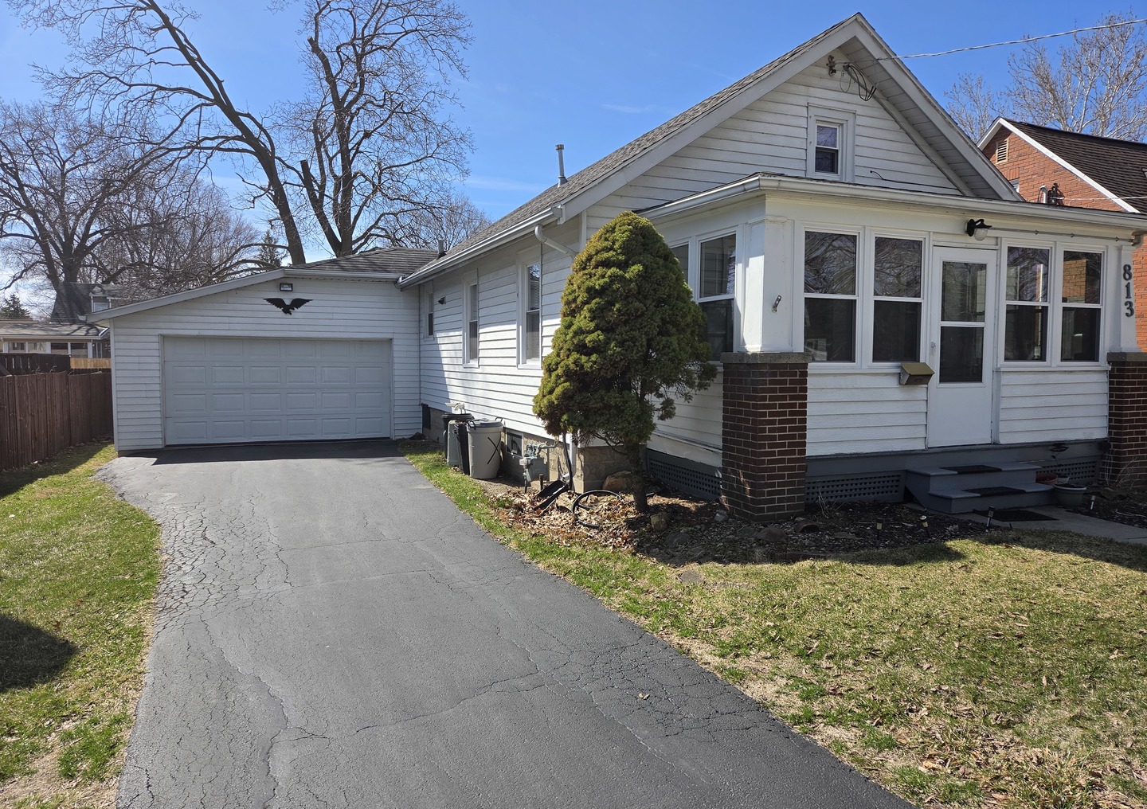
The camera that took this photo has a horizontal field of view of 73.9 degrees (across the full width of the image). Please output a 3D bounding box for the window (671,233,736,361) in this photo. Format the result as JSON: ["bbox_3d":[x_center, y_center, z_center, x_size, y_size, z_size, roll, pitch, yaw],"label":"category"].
[{"bbox_3d":[1.230,-1.016,7.684,0.110,1.216,1.430,-1,3,-22],"label":"window"}]

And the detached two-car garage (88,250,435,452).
[{"bbox_3d":[-7.178,-1.434,18.190,6.500,4.250,6.400,-1,3,-22],"label":"detached two-car garage"}]

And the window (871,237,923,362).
[{"bbox_3d":[3.096,-0.996,7.322,0.624,1.206,0.100,-1,3,-22],"label":"window"}]

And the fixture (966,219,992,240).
[{"bbox_3d":[4.005,-1.729,7.514,0.165,0.220,0.210,-1,3,-22],"label":"fixture"}]

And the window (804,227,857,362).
[{"bbox_3d":[2.353,-0.980,7.019,0.621,1.206,0.100,-1,3,-22],"label":"window"}]

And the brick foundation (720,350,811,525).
[{"bbox_3d":[1.728,0.278,6.884,0.575,1.460,0.575,-1,3,-22],"label":"brick foundation"}]

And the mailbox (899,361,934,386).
[{"bbox_3d":[3.322,-0.297,7.354,0.310,0.210,0.125,-1,3,-22],"label":"mailbox"}]

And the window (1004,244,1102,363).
[{"bbox_3d":[5.122,-1.051,8.146,1.492,1.205,0.100,-1,3,-22],"label":"window"}]

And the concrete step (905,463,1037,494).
[{"bbox_3d":[3.961,0.722,7.576,1.420,0.180,0.300,-1,3,-22],"label":"concrete step"}]

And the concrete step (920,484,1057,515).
[{"bbox_3d":[4.026,0.905,7.331,1.380,0.165,0.300,-1,3,-22],"label":"concrete step"}]

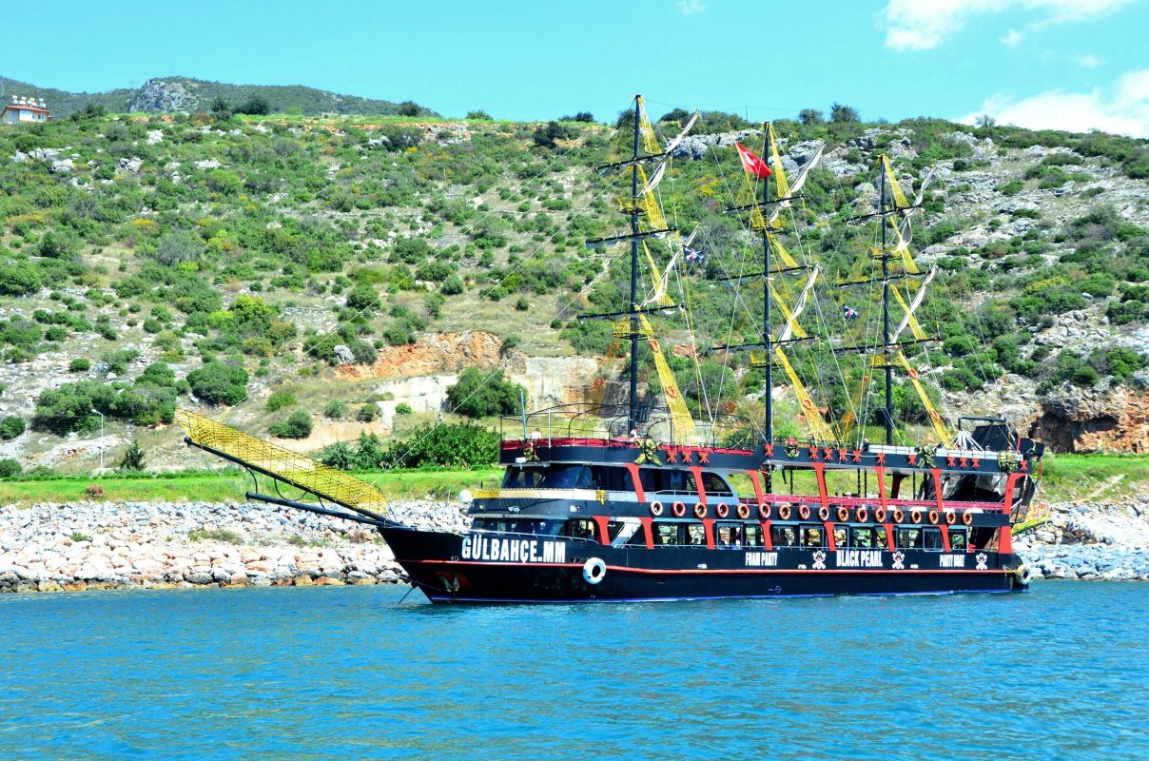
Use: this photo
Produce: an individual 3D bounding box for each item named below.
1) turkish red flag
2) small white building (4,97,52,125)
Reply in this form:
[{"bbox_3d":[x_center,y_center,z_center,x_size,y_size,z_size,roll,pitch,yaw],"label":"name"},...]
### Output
[{"bbox_3d":[9.040,-11.130,83.500,2.000,1.850,0.500,2,-6,-20],"label":"turkish red flag"},{"bbox_3d":[-150.980,-74.380,456.000,11.500,7.000,10.000,2,-6,-23],"label":"small white building"}]

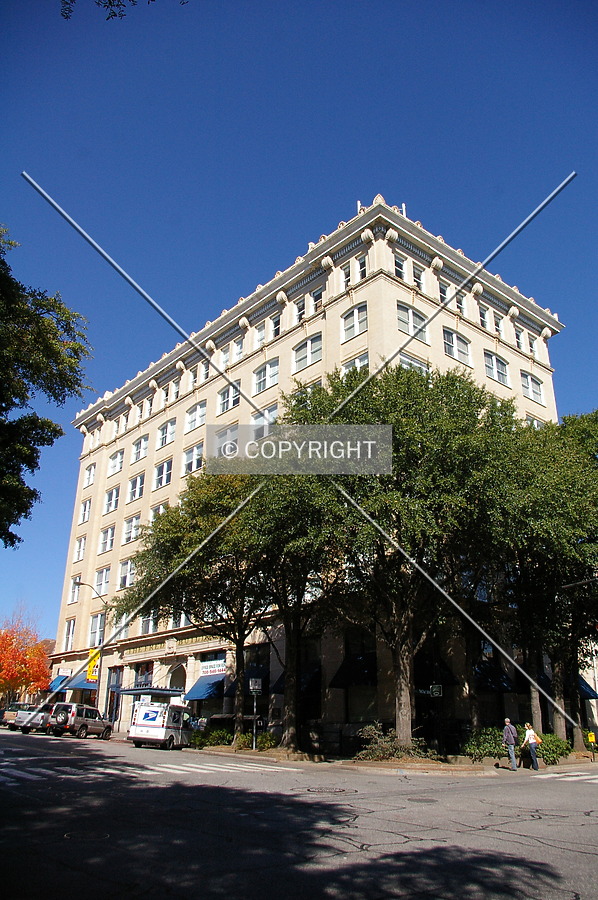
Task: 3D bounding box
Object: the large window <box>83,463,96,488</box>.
[{"bbox_3d":[-21.606,2.892,70.118,0.260,2.457,2.317,18,-28,-37],"label":"large window"}]

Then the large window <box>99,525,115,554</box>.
[{"bbox_3d":[-17.867,8.386,63.135,0.260,2.526,3.043,18,-28,-37],"label":"large window"}]

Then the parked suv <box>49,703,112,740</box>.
[{"bbox_3d":[-13.150,16.500,40.950,1.880,1.920,4.600,-5,-23,14],"label":"parked suv"}]

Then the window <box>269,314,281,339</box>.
[{"bbox_3d":[-1.541,-8.657,47.823,0.250,1.606,1.064,18,-28,-38],"label":"window"}]

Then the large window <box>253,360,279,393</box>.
[{"bbox_3d":[-2.253,-5.112,47.219,0.200,2.380,2.780,20,-30,-38],"label":"large window"}]

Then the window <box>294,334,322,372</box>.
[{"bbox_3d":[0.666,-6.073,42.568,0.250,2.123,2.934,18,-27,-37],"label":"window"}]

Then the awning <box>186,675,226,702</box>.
[{"bbox_3d":[-6.229,15.593,44.323,1.312,1.547,2.968,18,-28,-37],"label":"awning"}]

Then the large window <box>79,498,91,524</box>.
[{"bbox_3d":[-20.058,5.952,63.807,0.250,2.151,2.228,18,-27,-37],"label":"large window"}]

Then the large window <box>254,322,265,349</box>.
[{"bbox_3d":[-2.715,-8.315,49.138,0.250,1.638,1.010,18,-28,-38],"label":"large window"}]

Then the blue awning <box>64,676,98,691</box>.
[{"bbox_3d":[-17.253,18.226,53.523,1.450,1.470,2.650,20,-30,-38],"label":"blue awning"}]

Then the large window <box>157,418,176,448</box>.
[{"bbox_3d":[-11.550,-1.420,59.176,0.260,2.428,3.043,18,-28,-37],"label":"large window"}]

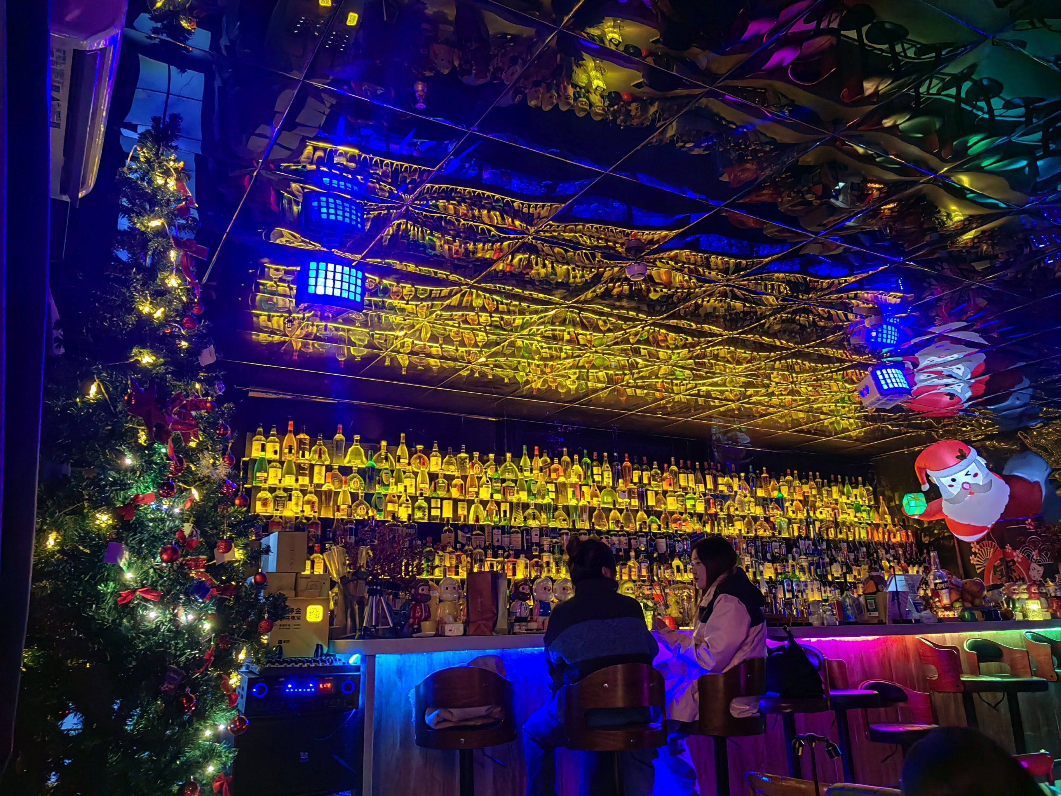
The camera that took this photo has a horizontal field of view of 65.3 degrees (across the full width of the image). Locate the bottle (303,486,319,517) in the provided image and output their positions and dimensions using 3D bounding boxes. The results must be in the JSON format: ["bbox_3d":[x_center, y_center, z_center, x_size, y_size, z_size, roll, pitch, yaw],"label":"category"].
[{"bbox_3d":[-1.478,0.690,5.587,0.092,0.213,0.075,8,-18,-29],"label":"bottle"}]

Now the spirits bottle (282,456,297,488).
[{"bbox_3d":[-1.665,0.482,5.727,0.087,0.270,0.087,8,-18,-29],"label":"spirits bottle"}]

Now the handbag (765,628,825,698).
[{"bbox_3d":[1.278,1.288,4.012,0.290,0.335,0.150,-6,-16,16],"label":"handbag"}]

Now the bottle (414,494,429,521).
[{"bbox_3d":[-0.787,0.784,5.975,0.090,0.220,0.078,8,-18,-29],"label":"bottle"}]

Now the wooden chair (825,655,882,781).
[{"bbox_3d":[1.609,1.793,4.206,0.410,0.905,0.420,-14,-20,37],"label":"wooden chair"}]

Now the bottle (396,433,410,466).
[{"bbox_3d":[-0.970,0.399,6.322,0.090,0.280,0.090,7,-18,-29],"label":"bottle"}]

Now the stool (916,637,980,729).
[{"bbox_3d":[2.485,1.859,4.662,0.410,0.996,0.390,-11,-18,30],"label":"stool"}]

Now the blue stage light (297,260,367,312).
[{"bbox_3d":[-0.951,-0.503,3.817,0.310,0.225,0.230,7,-5,-29],"label":"blue stage light"}]

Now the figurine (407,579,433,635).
[{"bbox_3d":[-0.521,0.985,3.910,0.095,0.256,0.105,-15,-20,38],"label":"figurine"}]

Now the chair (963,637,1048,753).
[{"bbox_3d":[2.865,1.920,4.877,0.390,0.974,0.410,2,-16,-14],"label":"chair"}]

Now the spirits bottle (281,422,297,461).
[{"bbox_3d":[-1.728,0.307,5.945,0.088,0.292,0.088,8,-18,-29],"label":"spirits bottle"}]

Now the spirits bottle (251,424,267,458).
[{"bbox_3d":[-1.929,0.310,5.888,0.088,0.249,0.088,7,-18,-30],"label":"spirits bottle"}]

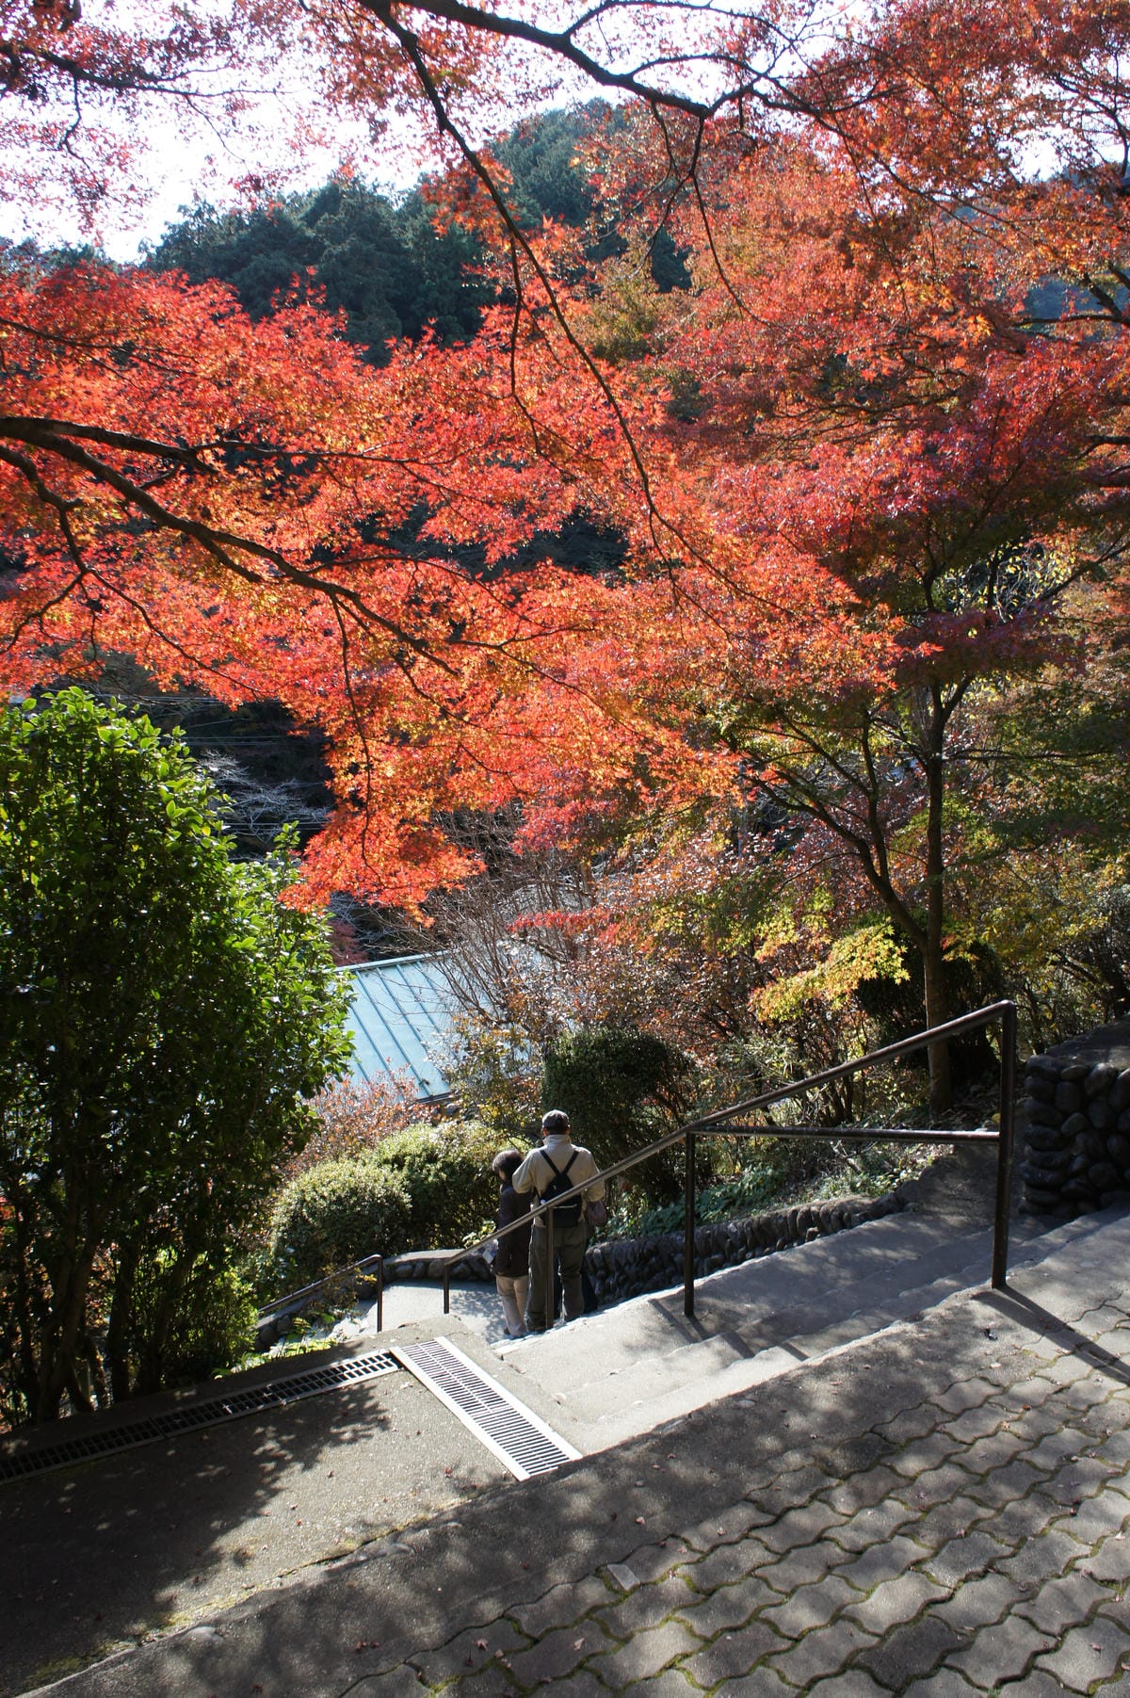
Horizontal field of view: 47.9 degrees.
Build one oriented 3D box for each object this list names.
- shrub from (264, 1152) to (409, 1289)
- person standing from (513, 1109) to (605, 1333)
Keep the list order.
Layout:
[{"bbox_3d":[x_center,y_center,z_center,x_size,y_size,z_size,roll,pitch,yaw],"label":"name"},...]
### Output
[{"bbox_3d":[-2.013,3.399,11.400,1.270,1.248,1.200,0,1,-10],"label":"shrub"},{"bbox_3d":[-0.055,2.787,9.550,0.640,1.663,0.420,0,1,-10],"label":"person standing"}]

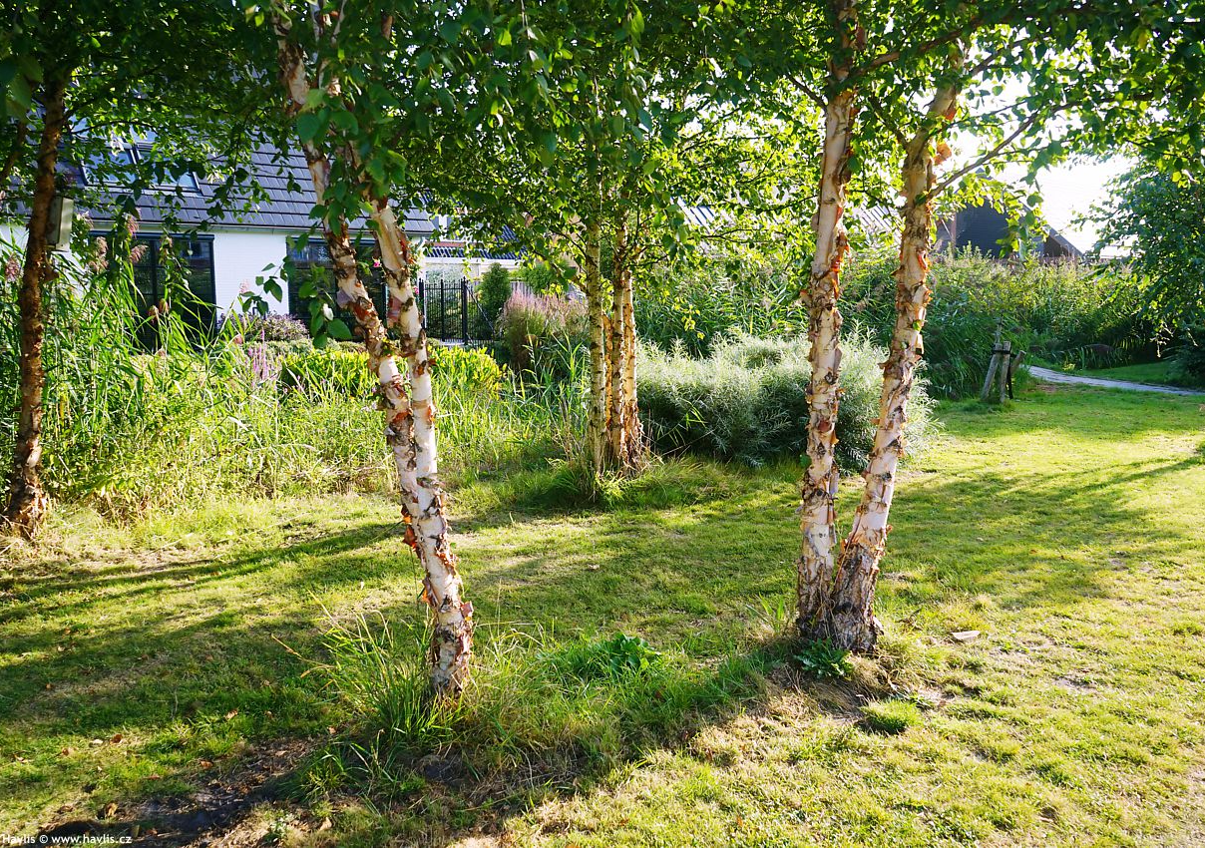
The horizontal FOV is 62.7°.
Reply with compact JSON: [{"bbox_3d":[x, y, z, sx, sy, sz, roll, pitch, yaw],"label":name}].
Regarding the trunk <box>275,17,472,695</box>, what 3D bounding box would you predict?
[{"bbox_3d":[-0.860,-0.193,3.828,0.680,2.570,0.360,0,8,0],"label":"trunk"}]

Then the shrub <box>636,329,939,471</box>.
[{"bbox_3d":[1.725,-0.297,9.898,2.850,1.170,1.900,0,8,0],"label":"shrub"}]

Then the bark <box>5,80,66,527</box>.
[{"bbox_3d":[-3.660,-0.710,6.382,0.580,2.920,0.280,0,8,0],"label":"bark"}]

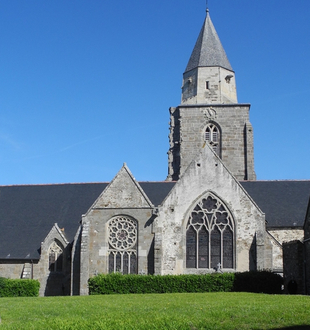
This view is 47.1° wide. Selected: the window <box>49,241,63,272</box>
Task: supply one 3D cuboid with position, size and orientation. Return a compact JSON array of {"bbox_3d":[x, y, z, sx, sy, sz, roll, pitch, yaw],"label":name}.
[{"bbox_3d":[-7.057,6.605,25.771,0.971,2.233,0.350,-1,-11,3],"label":"window"}]

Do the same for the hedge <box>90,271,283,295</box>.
[{"bbox_3d":[1.725,6.843,20.831,10.918,1.300,1.100,-1,-11,3],"label":"hedge"}]

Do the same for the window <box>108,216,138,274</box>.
[{"bbox_3d":[-2.158,5.497,24.316,2.100,3.901,0.400,-1,-11,3],"label":"window"}]

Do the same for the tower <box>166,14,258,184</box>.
[{"bbox_3d":[5.871,-6.166,40.317,8.800,25.490,8.800,-1,-11,3],"label":"tower"}]

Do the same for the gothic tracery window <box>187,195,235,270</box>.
[{"bbox_3d":[3.657,4.432,23.799,3.248,4.888,0.400,-1,-11,3],"label":"gothic tracery window"}]

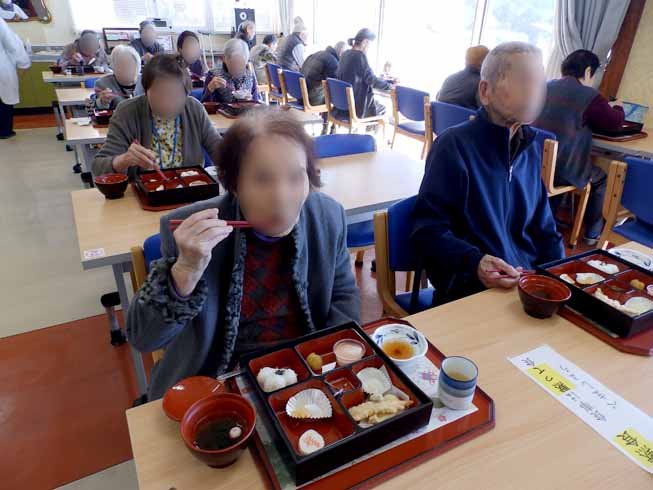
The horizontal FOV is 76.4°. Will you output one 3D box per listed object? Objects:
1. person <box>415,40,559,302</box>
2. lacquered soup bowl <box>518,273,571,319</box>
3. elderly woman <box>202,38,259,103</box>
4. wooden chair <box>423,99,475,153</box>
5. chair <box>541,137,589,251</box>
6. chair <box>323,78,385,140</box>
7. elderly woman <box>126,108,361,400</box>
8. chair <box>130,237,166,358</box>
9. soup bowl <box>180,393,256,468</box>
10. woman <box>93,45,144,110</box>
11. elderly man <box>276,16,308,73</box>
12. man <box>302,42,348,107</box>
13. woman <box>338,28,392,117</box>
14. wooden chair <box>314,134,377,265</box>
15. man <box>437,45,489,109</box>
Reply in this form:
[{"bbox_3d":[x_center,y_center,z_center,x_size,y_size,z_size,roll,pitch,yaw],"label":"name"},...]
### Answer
[{"bbox_3d":[0.535,0.072,1.332,0.560,1.280,0.680,-9,31,-21],"label":"person"},{"bbox_3d":[0.535,0.138,1.039,0.120,0.073,0.120,2,28,-1],"label":"lacquered soup bowl"},{"bbox_3d":[-0.692,-1.101,3.529,0.480,1.160,0.660,-14,32,-26],"label":"elderly woman"},{"bbox_3d":[1.100,-0.715,3.403,0.560,0.820,0.520,-10,30,-23],"label":"wooden chair"},{"bbox_3d":[1.369,-0.399,2.830,0.560,0.820,0.520,-13,32,-28],"label":"chair"},{"bbox_3d":[0.316,-1.241,4.216,0.540,0.790,0.490,-14,32,-26],"label":"chair"},{"bbox_3d":[-0.169,0.270,1.057,0.520,1.170,0.660,-14,32,-26],"label":"elderly woman"},{"bbox_3d":[-0.218,0.381,1.246,0.490,0.790,0.540,-14,32,-26],"label":"chair"},{"bbox_3d":[-0.173,0.310,0.674,0.113,0.069,0.113,1,29,-1],"label":"soup bowl"},{"bbox_3d":[-1.387,-0.895,3.142,0.480,1.140,0.660,-14,32,-26],"label":"woman"},{"bbox_3d":[-0.357,-2.254,5.507,0.680,1.330,0.480,-15,33,-30],"label":"elderly man"},{"bbox_3d":[0.000,-1.833,5.027,0.760,1.180,0.500,-13,32,-28],"label":"man"},{"bbox_3d":[0.399,-1.585,4.410,0.720,1.260,0.460,-15,33,-29],"label":"woman"},{"bbox_3d":[0.093,-0.119,2.173,0.505,0.785,0.540,-9,31,-21],"label":"wooden chair"},{"bbox_3d":[1.156,-0.896,3.236,0.680,1.170,0.500,-10,31,-21],"label":"man"}]

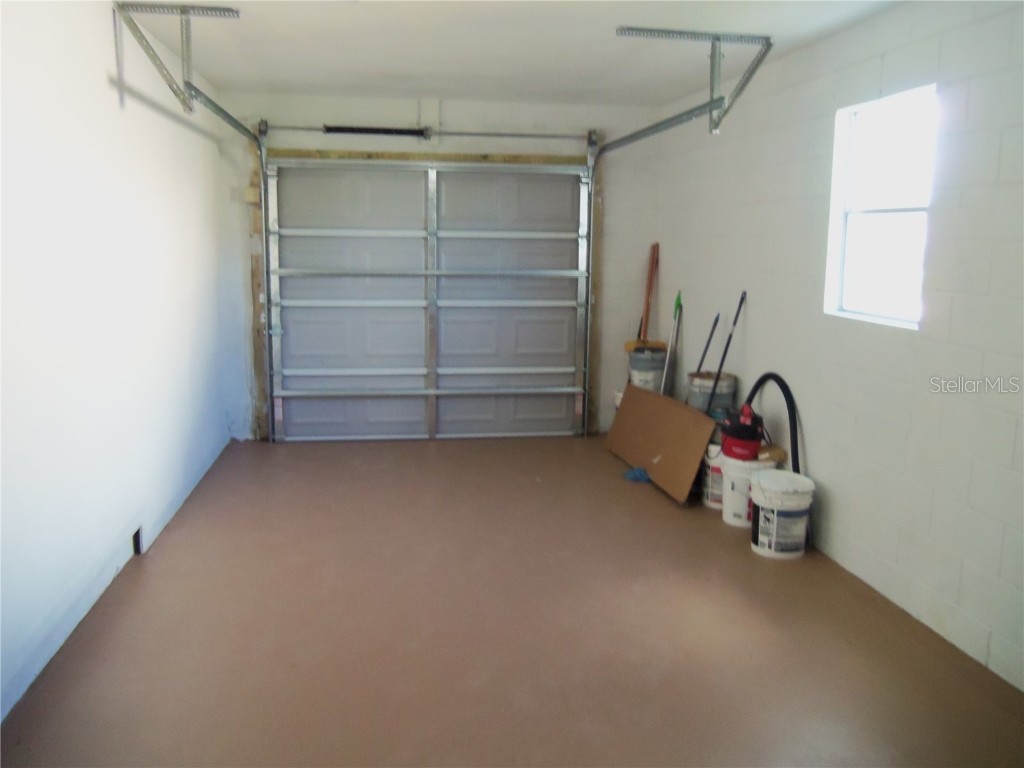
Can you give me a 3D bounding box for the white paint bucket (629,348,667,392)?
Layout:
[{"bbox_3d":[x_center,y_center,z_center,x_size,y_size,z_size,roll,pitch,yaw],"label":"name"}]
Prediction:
[{"bbox_3d":[1.057,-0.076,6.481,0.300,0.370,0.300,1,9,0],"label":"white paint bucket"}]

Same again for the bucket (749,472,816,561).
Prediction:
[{"bbox_3d":[1.382,0.672,4.252,0.310,0.368,0.310,4,10,19],"label":"bucket"}]

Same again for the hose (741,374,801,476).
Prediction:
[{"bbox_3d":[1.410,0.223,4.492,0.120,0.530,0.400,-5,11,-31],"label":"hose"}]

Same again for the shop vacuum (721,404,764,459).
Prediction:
[{"bbox_3d":[1.299,0.268,4.653,0.220,0.290,0.220,4,10,18],"label":"shop vacuum"}]

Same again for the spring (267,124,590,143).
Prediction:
[{"bbox_3d":[-0.588,-1.866,6.159,2.420,0.100,0.100,0,10,-8],"label":"spring"}]

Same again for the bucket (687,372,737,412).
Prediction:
[{"bbox_3d":[1.251,0.128,5.242,0.300,0.370,0.300,1,9,0],"label":"bucket"}]

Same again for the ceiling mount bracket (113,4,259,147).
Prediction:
[{"bbox_3d":[-1.706,-1.701,4.875,0.550,0.480,2.000,0,10,-8],"label":"ceiling mount bracket"}]

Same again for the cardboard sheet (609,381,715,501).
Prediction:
[{"bbox_3d":[0.970,0.360,5.679,0.020,0.530,1.430,18,5,-15],"label":"cardboard sheet"}]

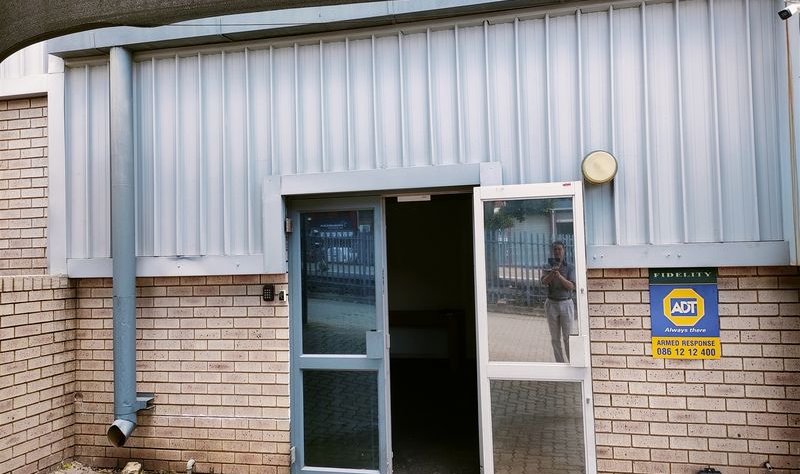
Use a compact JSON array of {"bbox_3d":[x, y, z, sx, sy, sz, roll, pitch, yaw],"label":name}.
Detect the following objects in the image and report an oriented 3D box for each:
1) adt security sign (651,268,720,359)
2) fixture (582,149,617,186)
[{"bbox_3d":[1.848,0.499,3.742,0.405,0.592,0.012,-2,-3,13],"label":"adt security sign"},{"bbox_3d":[1.307,-0.454,3.776,0.230,0.230,0.090,-2,-3,13],"label":"fixture"}]

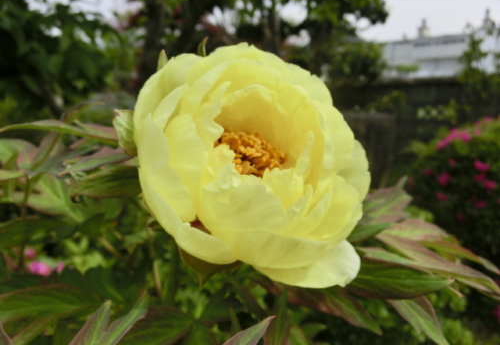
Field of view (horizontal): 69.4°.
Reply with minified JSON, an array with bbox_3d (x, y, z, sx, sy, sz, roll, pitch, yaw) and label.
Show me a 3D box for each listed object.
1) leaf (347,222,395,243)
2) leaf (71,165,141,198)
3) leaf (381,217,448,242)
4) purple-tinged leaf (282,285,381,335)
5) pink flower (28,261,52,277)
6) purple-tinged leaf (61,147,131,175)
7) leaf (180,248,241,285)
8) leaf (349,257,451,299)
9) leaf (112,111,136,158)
[{"bbox_3d":[0.098,0.050,0.300,0.051,0.011,0.025,-15,51,-11],"label":"leaf"},{"bbox_3d":[-0.120,0.011,0.305,0.065,0.030,0.013,-10,-36,0],"label":"leaf"},{"bbox_3d":[0.149,0.054,0.325,0.073,0.012,0.030,3,37,-16],"label":"leaf"},{"bbox_3d":[0.062,0.105,0.273,0.083,0.013,0.031,25,51,-3],"label":"purple-tinged leaf"},{"bbox_3d":[-0.406,0.188,0.700,0.045,0.034,0.030,0,-24,0],"label":"pink flower"},{"bbox_3d":[-0.138,-0.008,0.325,0.065,0.012,0.024,-13,39,0],"label":"purple-tinged leaf"},{"bbox_3d":[-0.030,0.069,0.263,0.042,0.013,0.024,12,51,7],"label":"leaf"},{"bbox_3d":[0.114,0.080,0.275,0.089,0.013,0.037,3,49,-6],"label":"leaf"},{"bbox_3d":[-0.097,-0.030,0.285,0.026,0.038,0.018,-17,0,16],"label":"leaf"}]

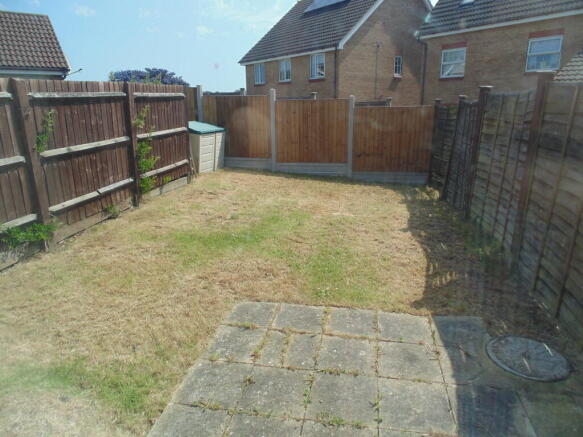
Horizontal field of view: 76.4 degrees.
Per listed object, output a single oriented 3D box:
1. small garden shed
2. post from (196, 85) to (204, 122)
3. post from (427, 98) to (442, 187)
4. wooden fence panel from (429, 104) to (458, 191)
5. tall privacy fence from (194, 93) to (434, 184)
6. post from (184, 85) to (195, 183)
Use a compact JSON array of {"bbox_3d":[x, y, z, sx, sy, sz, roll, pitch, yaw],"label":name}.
[{"bbox_3d":[-2.174,-1.701,8.797,0.653,1.122,0.989,8,19,25],"label":"small garden shed"},{"bbox_3d":[-2.257,-2.266,9.201,0.120,1.954,0.120,2,17,7],"label":"post"},{"bbox_3d":[3.182,-1.658,8.239,0.110,1.904,0.110,2,17,9],"label":"post"},{"bbox_3d":[3.058,-1.400,7.552,0.060,1.719,1.390,3,17,10],"label":"wooden fence panel"},{"bbox_3d":[0.494,-1.937,8.811,5.727,2.117,0.100,2,17,7],"label":"tall privacy fence"},{"bbox_3d":[-2.130,-1.711,7.666,0.100,1.983,0.100,3,17,11],"label":"post"}]

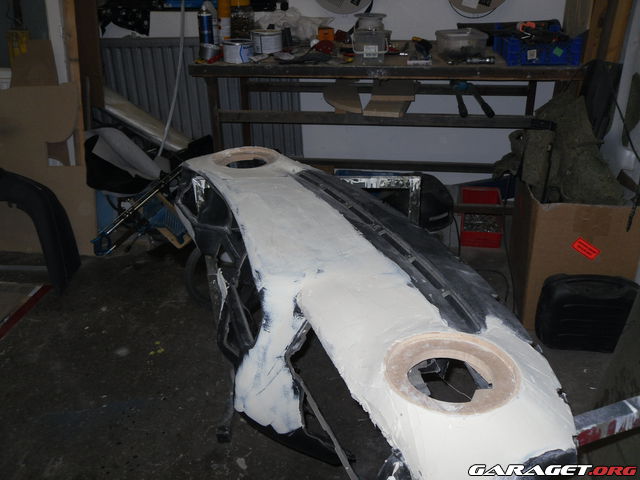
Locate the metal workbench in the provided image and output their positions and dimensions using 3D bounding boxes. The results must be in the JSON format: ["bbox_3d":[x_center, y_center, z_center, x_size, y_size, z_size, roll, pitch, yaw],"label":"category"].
[{"bbox_3d":[0.301,-0.474,3.200,1.670,0.880,0.570,3,28,8],"label":"metal workbench"}]

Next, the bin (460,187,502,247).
[{"bbox_3d":[0.810,-0.111,3.271,0.200,0.165,0.330,3,28,8],"label":"bin"}]

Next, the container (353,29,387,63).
[{"bbox_3d":[0.225,-0.848,2.817,0.140,0.140,0.130,3,28,8],"label":"container"}]

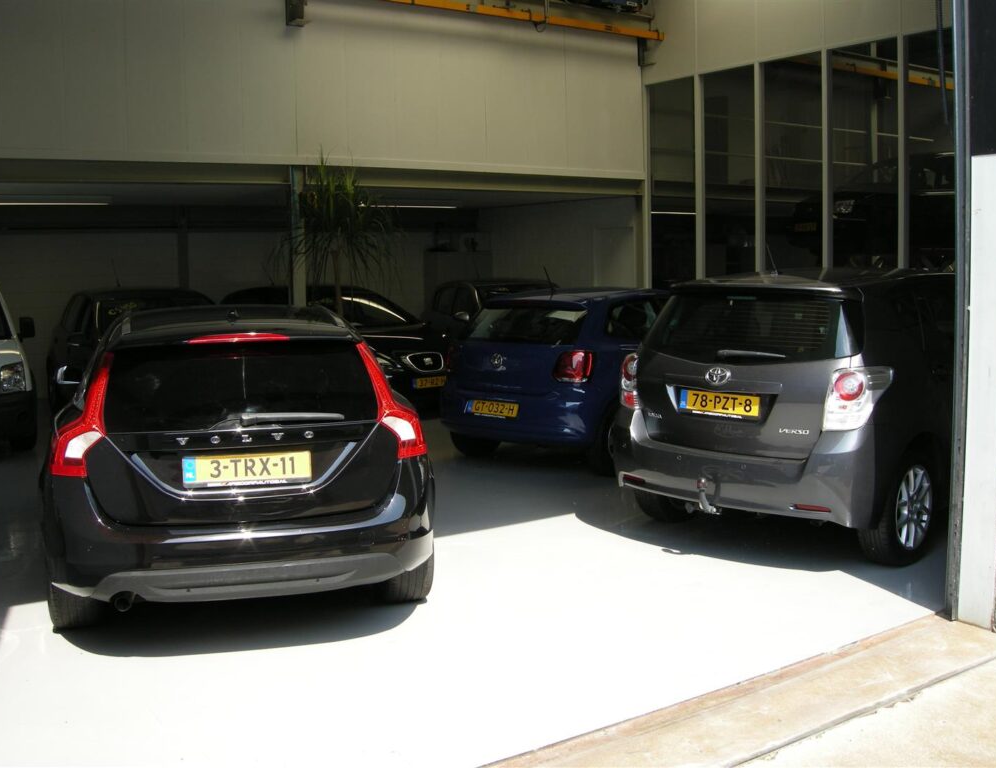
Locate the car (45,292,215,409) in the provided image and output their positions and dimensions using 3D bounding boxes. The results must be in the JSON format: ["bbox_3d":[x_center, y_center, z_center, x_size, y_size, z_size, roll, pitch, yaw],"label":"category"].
[{"bbox_3d":[-3.925,-0.317,12.029,1.730,1.510,4.000,-4,7,-30],"label":"car"}]

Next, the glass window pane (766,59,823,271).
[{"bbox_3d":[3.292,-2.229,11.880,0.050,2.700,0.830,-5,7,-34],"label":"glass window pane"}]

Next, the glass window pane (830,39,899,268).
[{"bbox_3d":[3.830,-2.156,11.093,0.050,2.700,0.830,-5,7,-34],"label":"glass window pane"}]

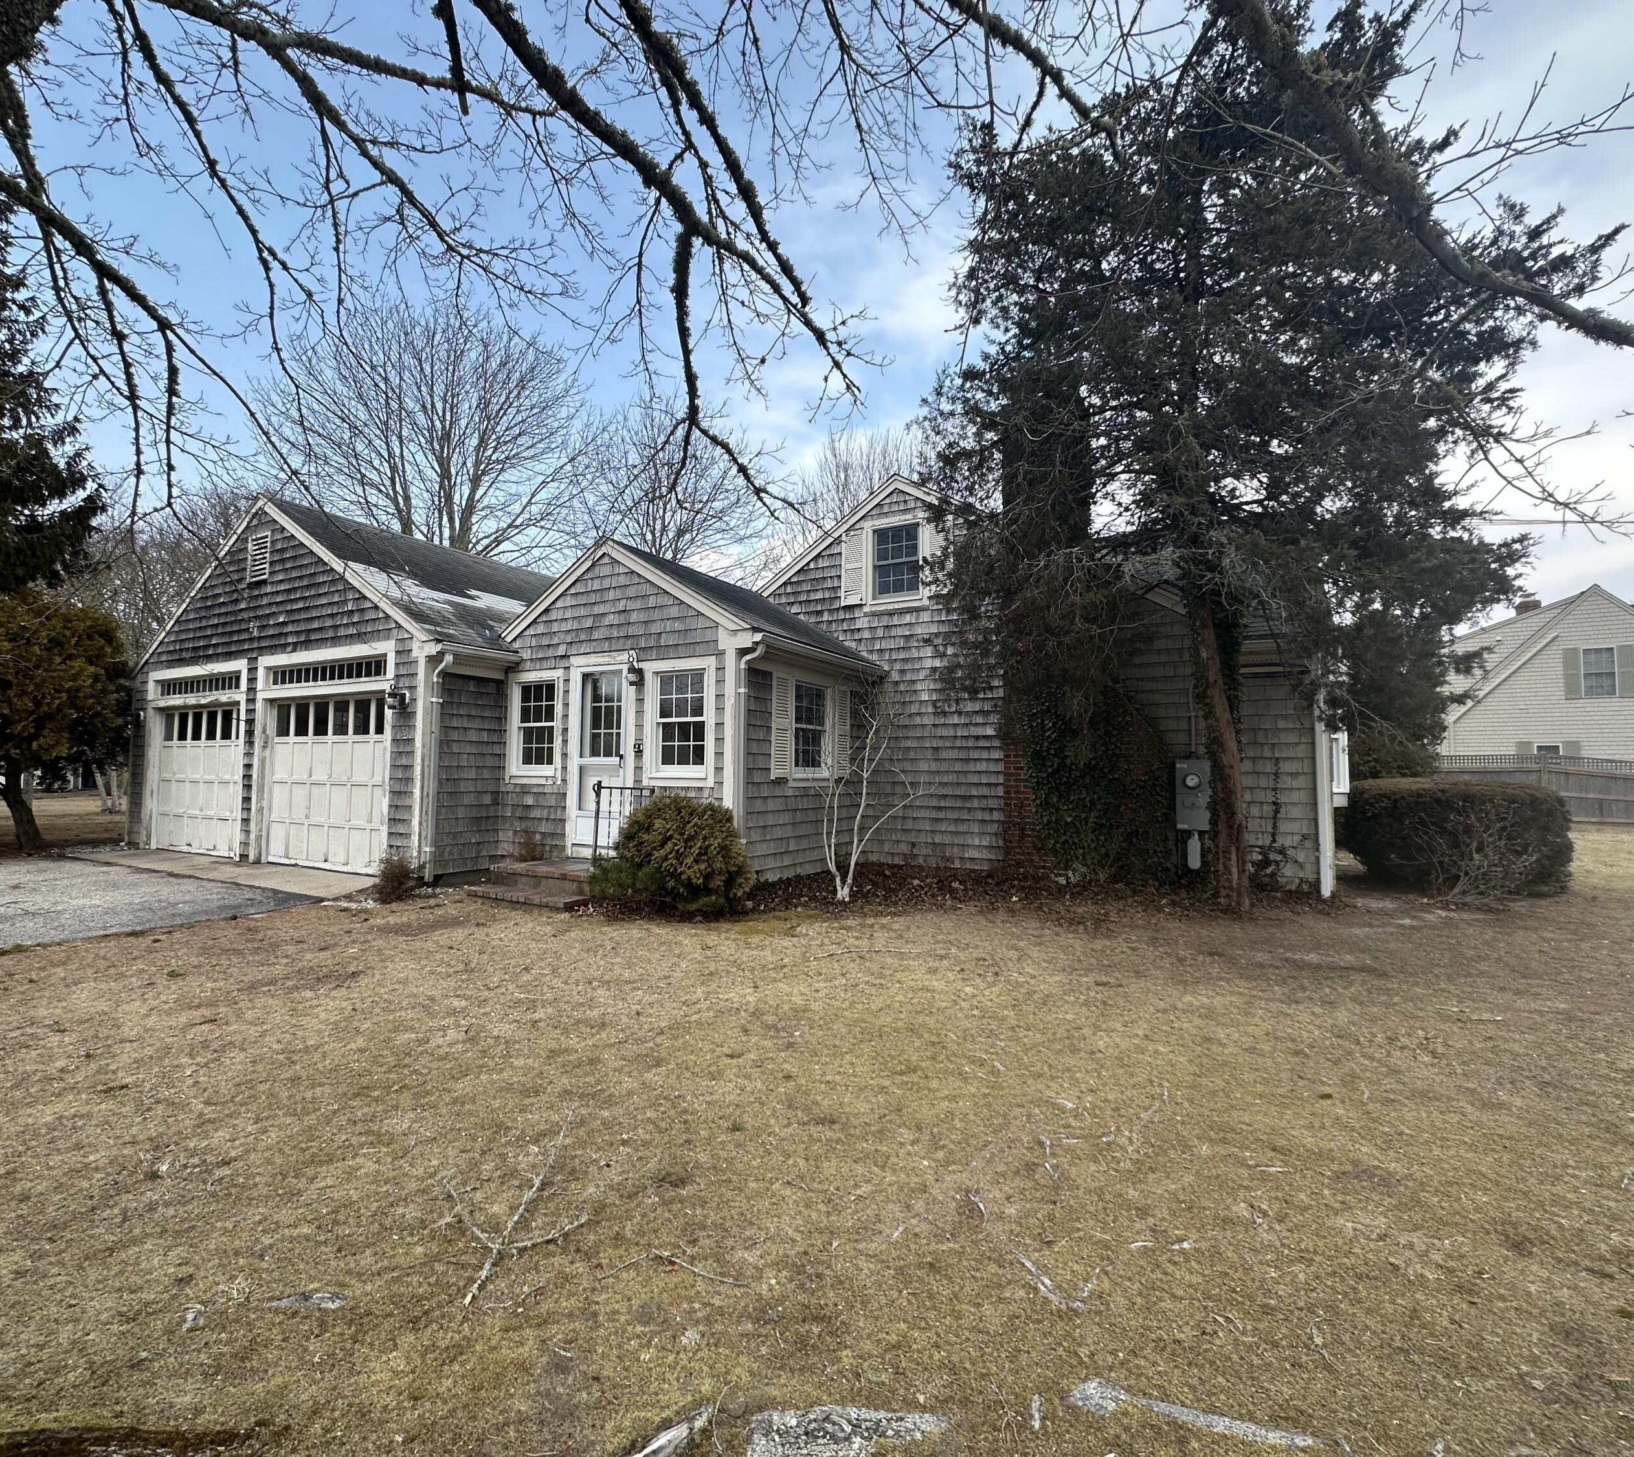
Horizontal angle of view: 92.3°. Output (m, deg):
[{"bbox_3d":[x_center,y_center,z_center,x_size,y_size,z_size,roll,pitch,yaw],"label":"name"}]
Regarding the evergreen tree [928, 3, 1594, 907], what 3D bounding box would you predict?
[{"bbox_3d":[4.077,-3.077,8.220,5.800,9.700,5.500,-2,-4,30],"label":"evergreen tree"}]

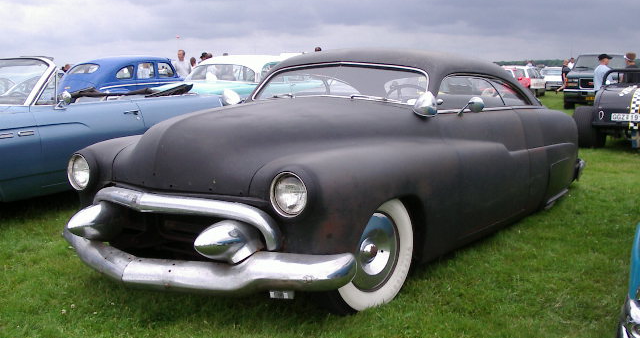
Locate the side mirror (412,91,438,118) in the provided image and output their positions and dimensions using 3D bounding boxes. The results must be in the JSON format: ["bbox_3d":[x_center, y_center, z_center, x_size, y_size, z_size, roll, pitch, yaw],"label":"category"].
[{"bbox_3d":[0.626,-0.383,4.170,0.155,0.155,0.160,5,10,32],"label":"side mirror"}]

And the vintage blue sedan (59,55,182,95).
[{"bbox_3d":[-4.263,-2.093,17.880,1.750,1.620,4.700,5,10,32],"label":"vintage blue sedan"}]

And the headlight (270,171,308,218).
[{"bbox_3d":[-0.119,0.111,3.120,0.205,0.205,0.100,5,10,32],"label":"headlight"}]

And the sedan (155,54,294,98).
[{"bbox_3d":[-1.761,-1.792,15.905,1.850,1.555,5.000,5,10,32],"label":"sedan"}]

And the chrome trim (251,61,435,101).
[{"bbox_3d":[0.127,-0.583,4.728,1.400,0.280,0.300,5,10,32],"label":"chrome trim"}]

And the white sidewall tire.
[{"bbox_3d":[0.218,0.407,3.637,0.670,0.670,0.190,-8,11,-44],"label":"white sidewall tire"}]

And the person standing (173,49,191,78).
[{"bbox_3d":[-3.599,-2.232,18.366,0.500,1.750,0.320,4,9,26],"label":"person standing"}]

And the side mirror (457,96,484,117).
[{"bbox_3d":[0.949,-0.394,4.430,0.140,0.135,0.120,5,10,32],"label":"side mirror"}]

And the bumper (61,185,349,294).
[{"bbox_3d":[-0.758,0.279,3.441,1.850,0.420,0.580,5,10,32],"label":"bumper"}]

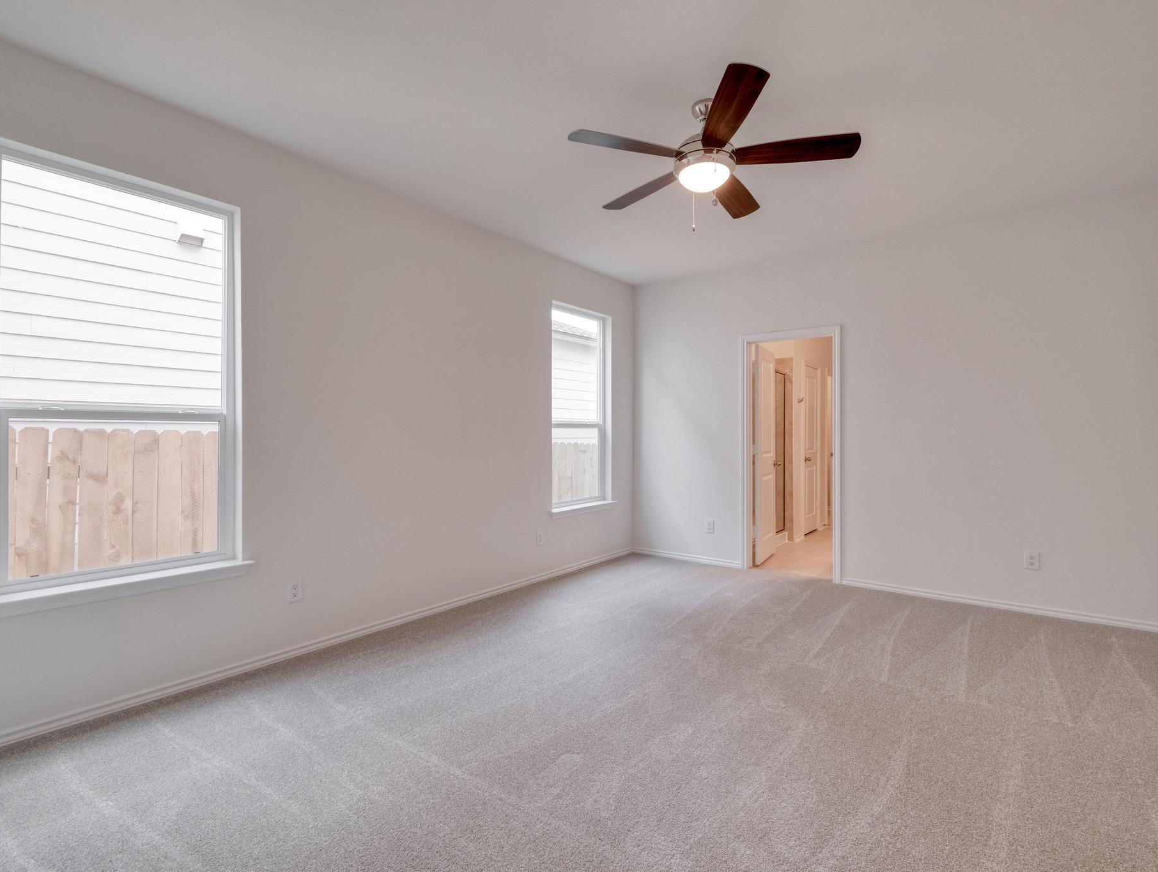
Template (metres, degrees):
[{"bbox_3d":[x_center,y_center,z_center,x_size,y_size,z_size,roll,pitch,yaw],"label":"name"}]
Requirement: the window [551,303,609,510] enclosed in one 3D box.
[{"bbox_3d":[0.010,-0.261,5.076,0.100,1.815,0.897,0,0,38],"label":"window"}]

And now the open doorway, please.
[{"bbox_3d":[1.854,0.152,4.767,0.837,2.128,0.140,0,0,38],"label":"open doorway"}]

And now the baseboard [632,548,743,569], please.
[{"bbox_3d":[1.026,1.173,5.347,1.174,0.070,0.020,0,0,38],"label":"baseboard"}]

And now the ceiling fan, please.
[{"bbox_3d":[0.583,-1.336,2.534,1.290,0.400,1.290,0,0,38],"label":"ceiling fan"}]

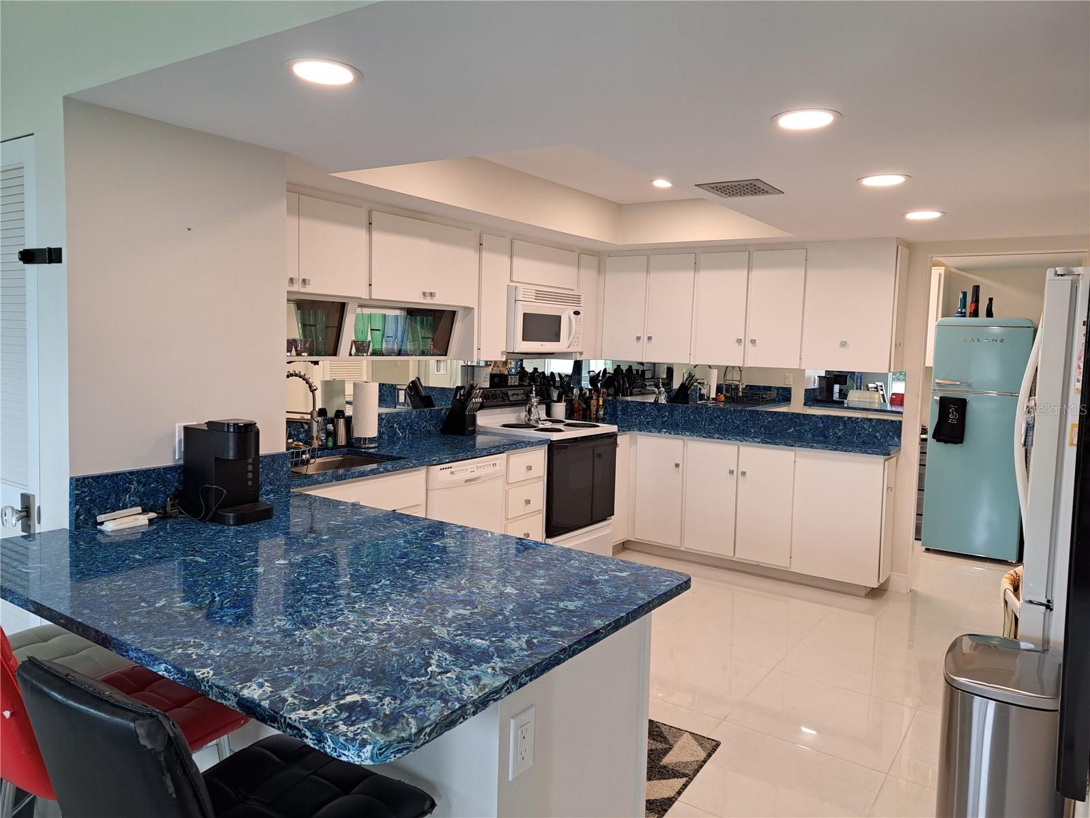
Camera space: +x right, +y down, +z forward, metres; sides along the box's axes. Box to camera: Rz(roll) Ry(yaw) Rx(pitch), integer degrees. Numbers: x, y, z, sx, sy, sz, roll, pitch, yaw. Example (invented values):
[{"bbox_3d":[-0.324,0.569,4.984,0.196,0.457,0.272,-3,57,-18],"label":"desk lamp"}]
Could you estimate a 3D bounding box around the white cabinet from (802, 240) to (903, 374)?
[{"bbox_3d":[1.927,-0.631,4.713,0.520,0.779,0.377,5,6,34],"label":"white cabinet"}]

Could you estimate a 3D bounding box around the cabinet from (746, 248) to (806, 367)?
[{"bbox_3d":[1.521,-0.631,4.829,0.356,0.723,0.341,5,6,35],"label":"cabinet"}]

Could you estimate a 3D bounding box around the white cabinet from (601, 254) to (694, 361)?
[{"bbox_3d":[0.817,-0.718,5.470,0.699,0.750,0.377,5,6,34],"label":"white cabinet"}]

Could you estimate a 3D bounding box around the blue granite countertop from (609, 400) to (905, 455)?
[{"bbox_3d":[1.222,0.095,5.069,2.098,0.177,0.374,5,6,35],"label":"blue granite countertop"}]

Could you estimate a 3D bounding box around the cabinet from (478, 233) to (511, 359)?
[{"bbox_3d":[-0.425,-0.658,4.536,0.316,0.725,0.282,5,6,35],"label":"cabinet"}]

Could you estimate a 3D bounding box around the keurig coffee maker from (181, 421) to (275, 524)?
[{"bbox_3d":[-1.000,0.188,2.382,0.278,0.302,0.141,5,6,34],"label":"keurig coffee maker"}]

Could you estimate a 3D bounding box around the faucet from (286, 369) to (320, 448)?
[{"bbox_3d":[-1.175,0.024,3.538,0.277,0.406,0.085,3,5,14],"label":"faucet"}]

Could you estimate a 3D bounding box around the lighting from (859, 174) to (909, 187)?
[{"bbox_3d":[1.253,-0.846,2.790,0.176,0.025,0.176,5,6,35],"label":"lighting"}]

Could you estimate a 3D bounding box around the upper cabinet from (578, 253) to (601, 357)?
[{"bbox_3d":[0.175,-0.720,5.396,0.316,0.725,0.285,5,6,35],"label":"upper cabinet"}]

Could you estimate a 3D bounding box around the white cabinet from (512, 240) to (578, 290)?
[{"bbox_3d":[-0.119,-0.919,4.945,0.316,0.261,0.756,5,6,35],"label":"white cabinet"}]

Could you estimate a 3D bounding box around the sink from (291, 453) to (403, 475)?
[{"bbox_3d":[-1.009,0.338,3.501,0.411,0.196,0.595,5,6,34],"label":"sink"}]

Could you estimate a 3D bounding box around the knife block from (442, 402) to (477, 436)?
[{"bbox_3d":[-0.520,0.047,4.586,0.198,0.215,0.087,5,6,34],"label":"knife block"}]

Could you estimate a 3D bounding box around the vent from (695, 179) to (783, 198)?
[{"bbox_3d":[0.783,-0.874,3.019,0.247,0.025,0.307,5,6,35],"label":"vent"}]

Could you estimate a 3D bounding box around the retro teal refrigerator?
[{"bbox_3d":[3.210,0.195,5.565,0.595,1.683,0.658,5,6,34],"label":"retro teal refrigerator"}]

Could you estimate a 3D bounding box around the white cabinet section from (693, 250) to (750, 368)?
[{"bbox_3d":[1.235,-0.659,5.075,0.372,0.733,0.330,5,6,35],"label":"white cabinet section"}]

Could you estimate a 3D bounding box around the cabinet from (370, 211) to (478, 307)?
[{"bbox_3d":[-0.758,-0.780,4.087,0.353,0.422,0.810,5,6,34],"label":"cabinet"}]

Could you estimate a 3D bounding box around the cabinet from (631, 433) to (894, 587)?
[{"bbox_3d":[1.403,0.594,5.028,1.656,0.780,0.537,5,6,34],"label":"cabinet"}]

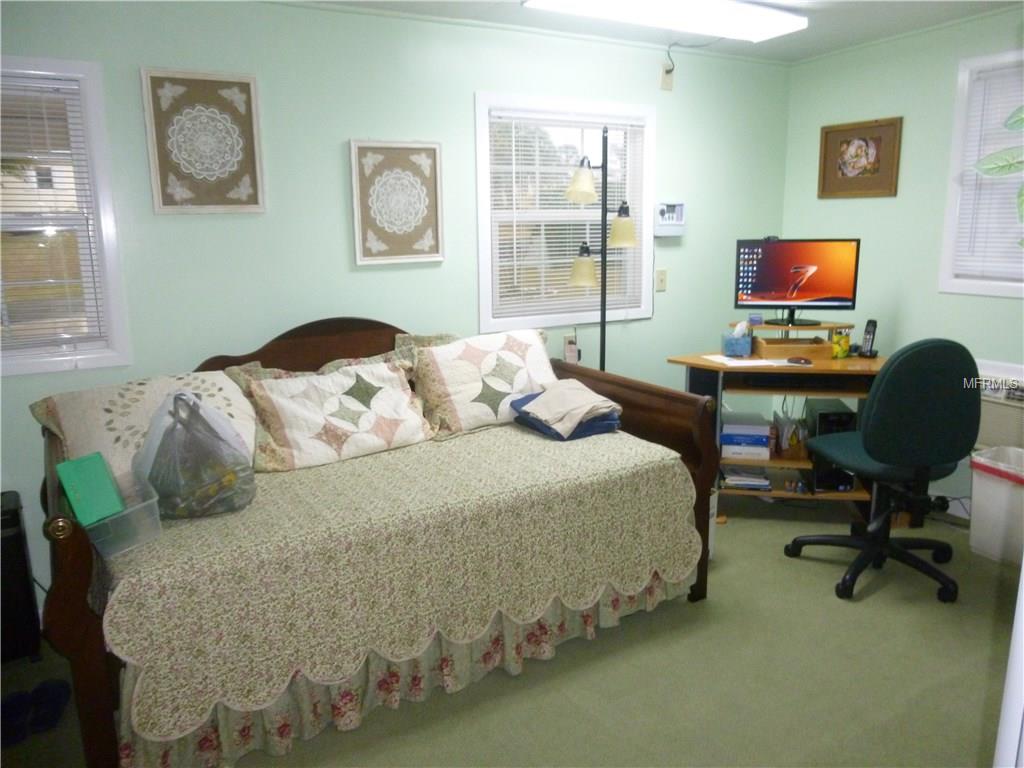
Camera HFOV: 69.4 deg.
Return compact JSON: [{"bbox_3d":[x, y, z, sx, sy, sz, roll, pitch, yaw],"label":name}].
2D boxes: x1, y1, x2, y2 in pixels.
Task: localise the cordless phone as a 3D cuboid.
[{"bbox_3d":[1.823,-0.234,3.782,0.100,0.185,0.095,-11,16,-39],"label":"cordless phone"}]

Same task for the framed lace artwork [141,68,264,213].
[{"bbox_3d":[-1.152,-0.902,2.788,0.392,0.502,0.025,-7,14,-28],"label":"framed lace artwork"}]

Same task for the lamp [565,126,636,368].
[{"bbox_3d":[0.438,-0.252,3.576,0.430,1.891,0.300,-7,14,-28],"label":"lamp"}]

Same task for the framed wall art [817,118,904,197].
[{"bbox_3d":[1.781,-1.149,3.800,0.025,0.372,0.462,-7,14,-28],"label":"framed wall art"}]

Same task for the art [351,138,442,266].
[{"bbox_3d":[-0.486,-0.778,3.186,0.395,0.509,0.025,-7,14,-28],"label":"art"}]

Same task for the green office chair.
[{"bbox_3d":[1.529,0.290,3.014,0.640,1.030,0.670,-1,12,-2],"label":"green office chair"}]

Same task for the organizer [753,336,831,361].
[{"bbox_3d":[1.450,-0.188,3.829,0.355,0.087,0.190,1,12,11],"label":"organizer"}]

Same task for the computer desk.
[{"bbox_3d":[1.482,0.233,3.908,1.280,0.771,0.800,2,12,14],"label":"computer desk"}]

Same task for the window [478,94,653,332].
[{"bbox_3d":[0.272,-0.825,3.639,1.012,1.067,0.090,-7,14,-28],"label":"window"}]

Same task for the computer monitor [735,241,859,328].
[{"bbox_3d":[1.447,-0.521,3.755,0.577,0.430,0.210,2,12,13],"label":"computer monitor"}]

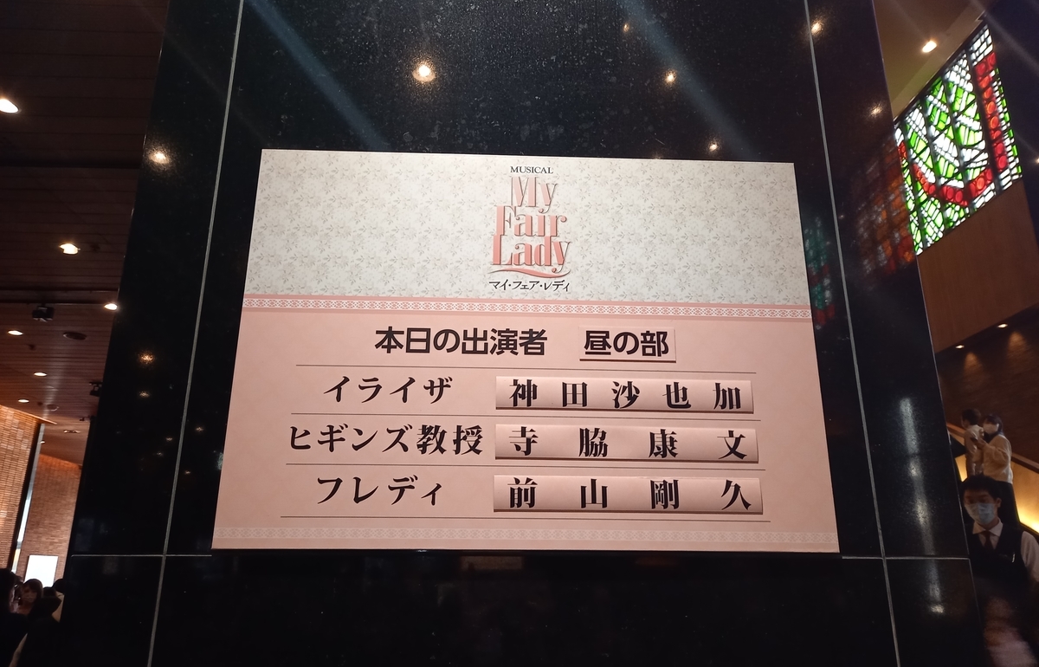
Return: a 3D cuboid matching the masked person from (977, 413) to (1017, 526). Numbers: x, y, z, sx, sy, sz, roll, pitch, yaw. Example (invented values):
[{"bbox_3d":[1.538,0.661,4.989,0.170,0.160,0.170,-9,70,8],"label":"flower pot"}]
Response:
[{"bbox_3d":[5.451,1.705,8.504,0.420,1.600,0.460,2,-18,-5],"label":"masked person"}]

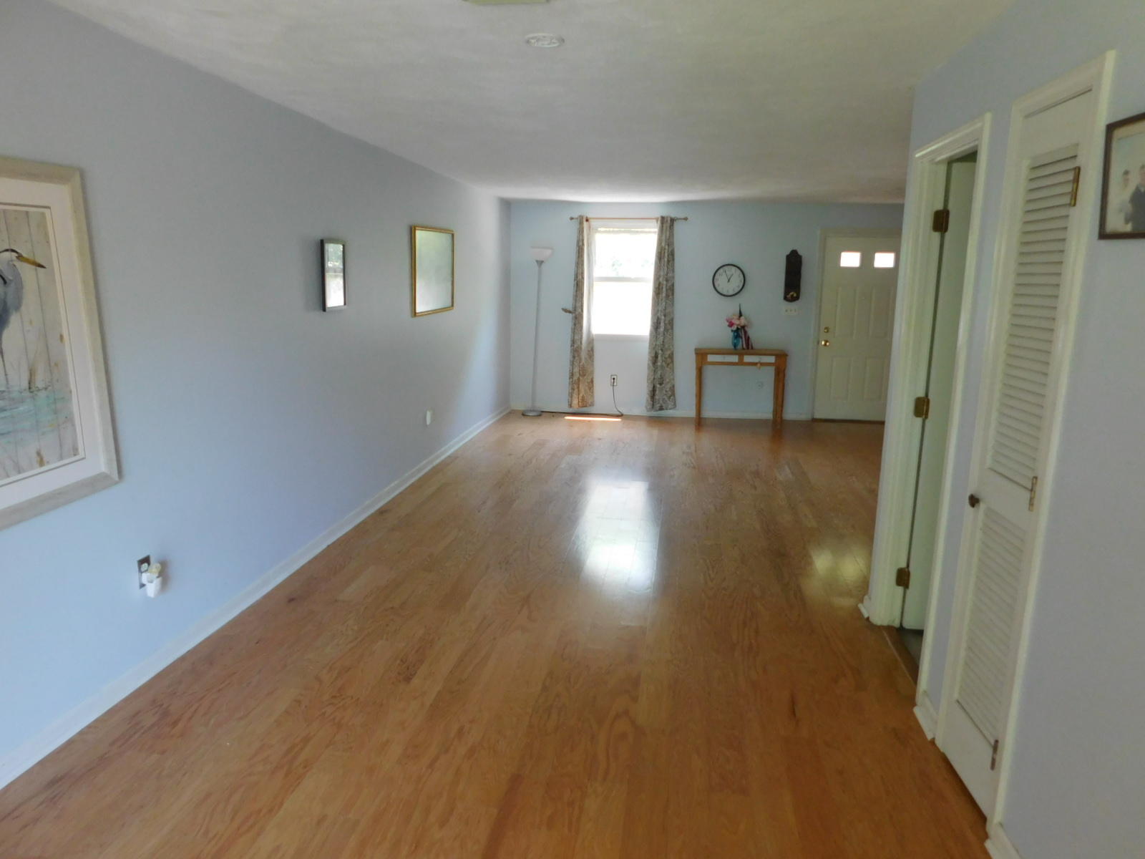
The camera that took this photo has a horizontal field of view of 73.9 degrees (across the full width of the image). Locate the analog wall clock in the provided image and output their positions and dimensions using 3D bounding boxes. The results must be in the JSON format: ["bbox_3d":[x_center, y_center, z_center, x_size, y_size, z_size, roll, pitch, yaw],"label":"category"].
[{"bbox_3d":[1.772,-1.685,8.601,0.370,0.370,0.040,2,11,6],"label":"analog wall clock"}]

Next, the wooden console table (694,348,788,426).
[{"bbox_3d":[1.899,-0.479,8.628,1.000,0.820,0.360,2,11,6],"label":"wooden console table"}]

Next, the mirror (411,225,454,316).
[{"bbox_3d":[-1.127,-1.304,6.287,0.030,0.675,1.010,3,12,8],"label":"mirror"}]

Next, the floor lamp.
[{"bbox_3d":[-0.406,-1.108,8.846,0.270,1.880,0.270,4,12,6],"label":"floor lamp"}]

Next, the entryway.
[{"bbox_3d":[3.255,-1.129,8.562,1.030,2.130,0.120,2,11,6],"label":"entryway"}]

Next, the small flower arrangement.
[{"bbox_3d":[1.869,-1.133,8.554,0.290,0.490,0.220,2,11,6],"label":"small flower arrangement"}]

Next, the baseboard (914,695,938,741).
[{"bbox_3d":[1.315,1.055,2.822,0.030,0.090,0.185,3,12,8],"label":"baseboard"}]

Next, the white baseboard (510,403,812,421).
[{"bbox_3d":[0.993,-0.202,9.003,3.540,0.094,0.025,2,11,6],"label":"white baseboard"}]

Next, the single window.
[{"bbox_3d":[0.599,-1.733,8.776,0.820,1.290,0.090,2,11,6],"label":"single window"}]

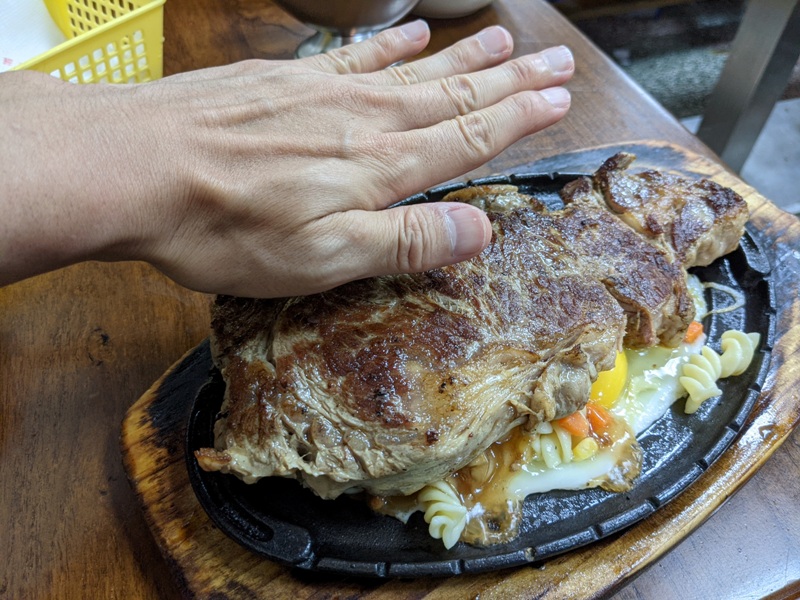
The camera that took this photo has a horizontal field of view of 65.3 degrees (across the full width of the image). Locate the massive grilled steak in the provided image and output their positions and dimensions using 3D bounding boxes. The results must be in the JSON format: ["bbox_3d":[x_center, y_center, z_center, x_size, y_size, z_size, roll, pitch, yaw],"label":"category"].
[{"bbox_3d":[0.035,-0.004,0.262,0.250,0.040,0.115,-27,51,-25],"label":"massive grilled steak"}]

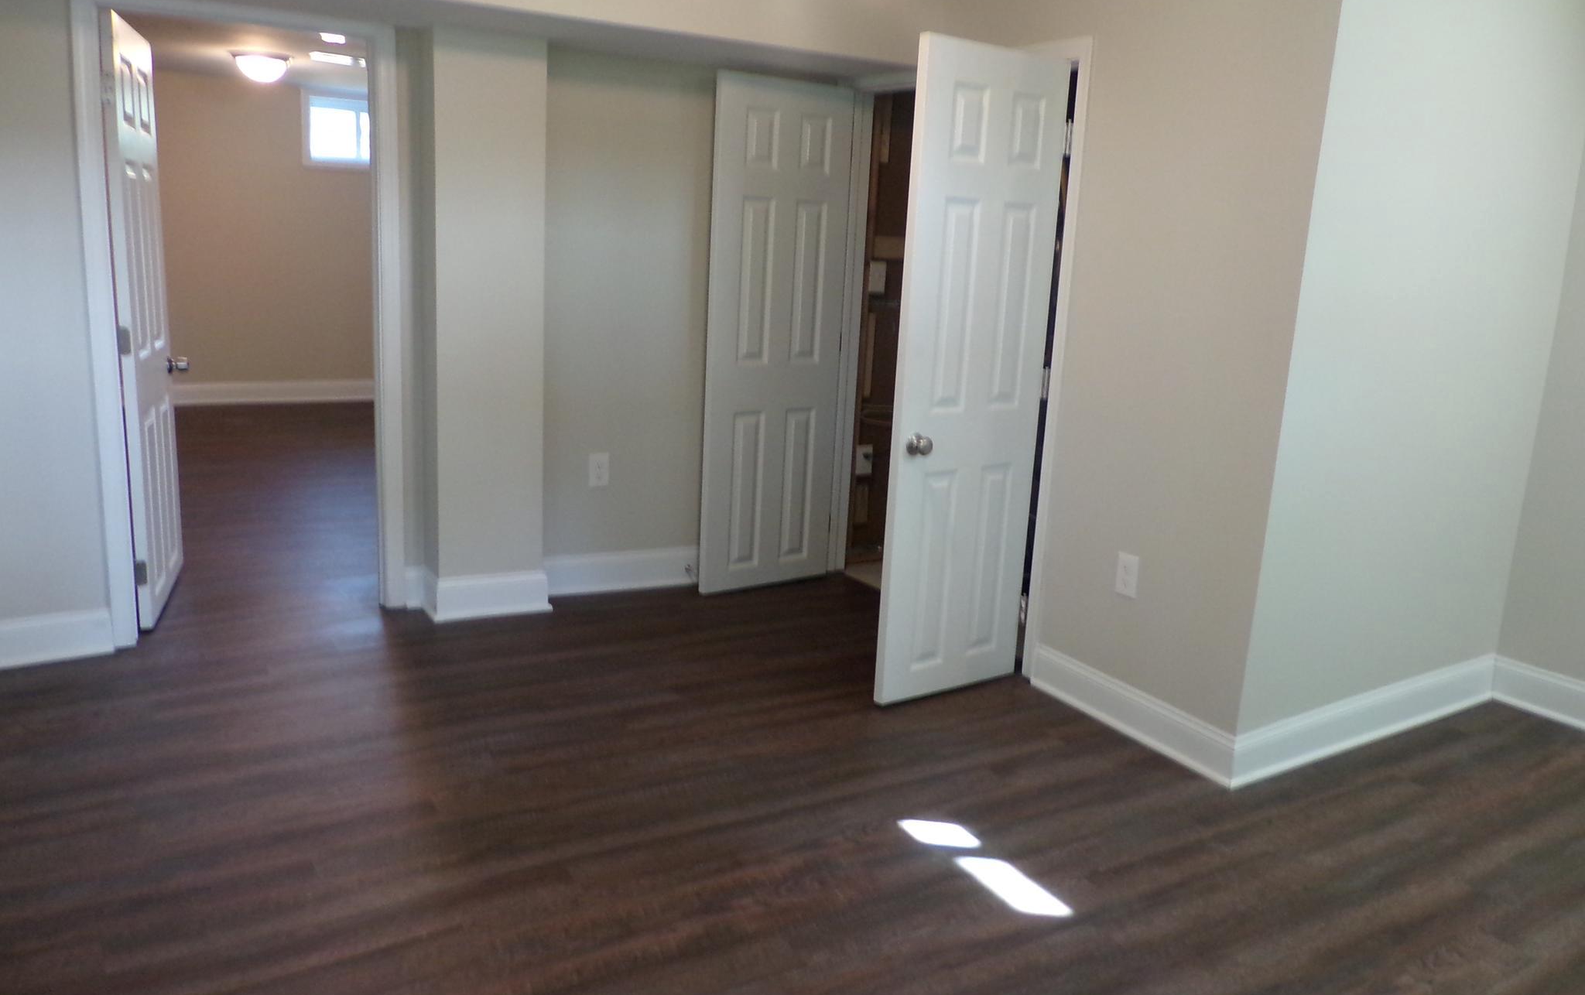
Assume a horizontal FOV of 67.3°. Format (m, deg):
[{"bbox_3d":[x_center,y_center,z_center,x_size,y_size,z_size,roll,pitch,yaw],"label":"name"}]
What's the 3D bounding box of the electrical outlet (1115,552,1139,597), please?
[{"bbox_3d":[0.968,0.224,3.438,0.010,0.118,0.074,-5,15,-31],"label":"electrical outlet"}]

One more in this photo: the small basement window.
[{"bbox_3d":[-3.072,-2.567,8.398,0.730,0.510,0.100,-5,15,-31],"label":"small basement window"}]

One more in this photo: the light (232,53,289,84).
[{"bbox_3d":[-2.964,-2.399,6.649,0.325,0.140,0.325,-5,15,-31],"label":"light"}]

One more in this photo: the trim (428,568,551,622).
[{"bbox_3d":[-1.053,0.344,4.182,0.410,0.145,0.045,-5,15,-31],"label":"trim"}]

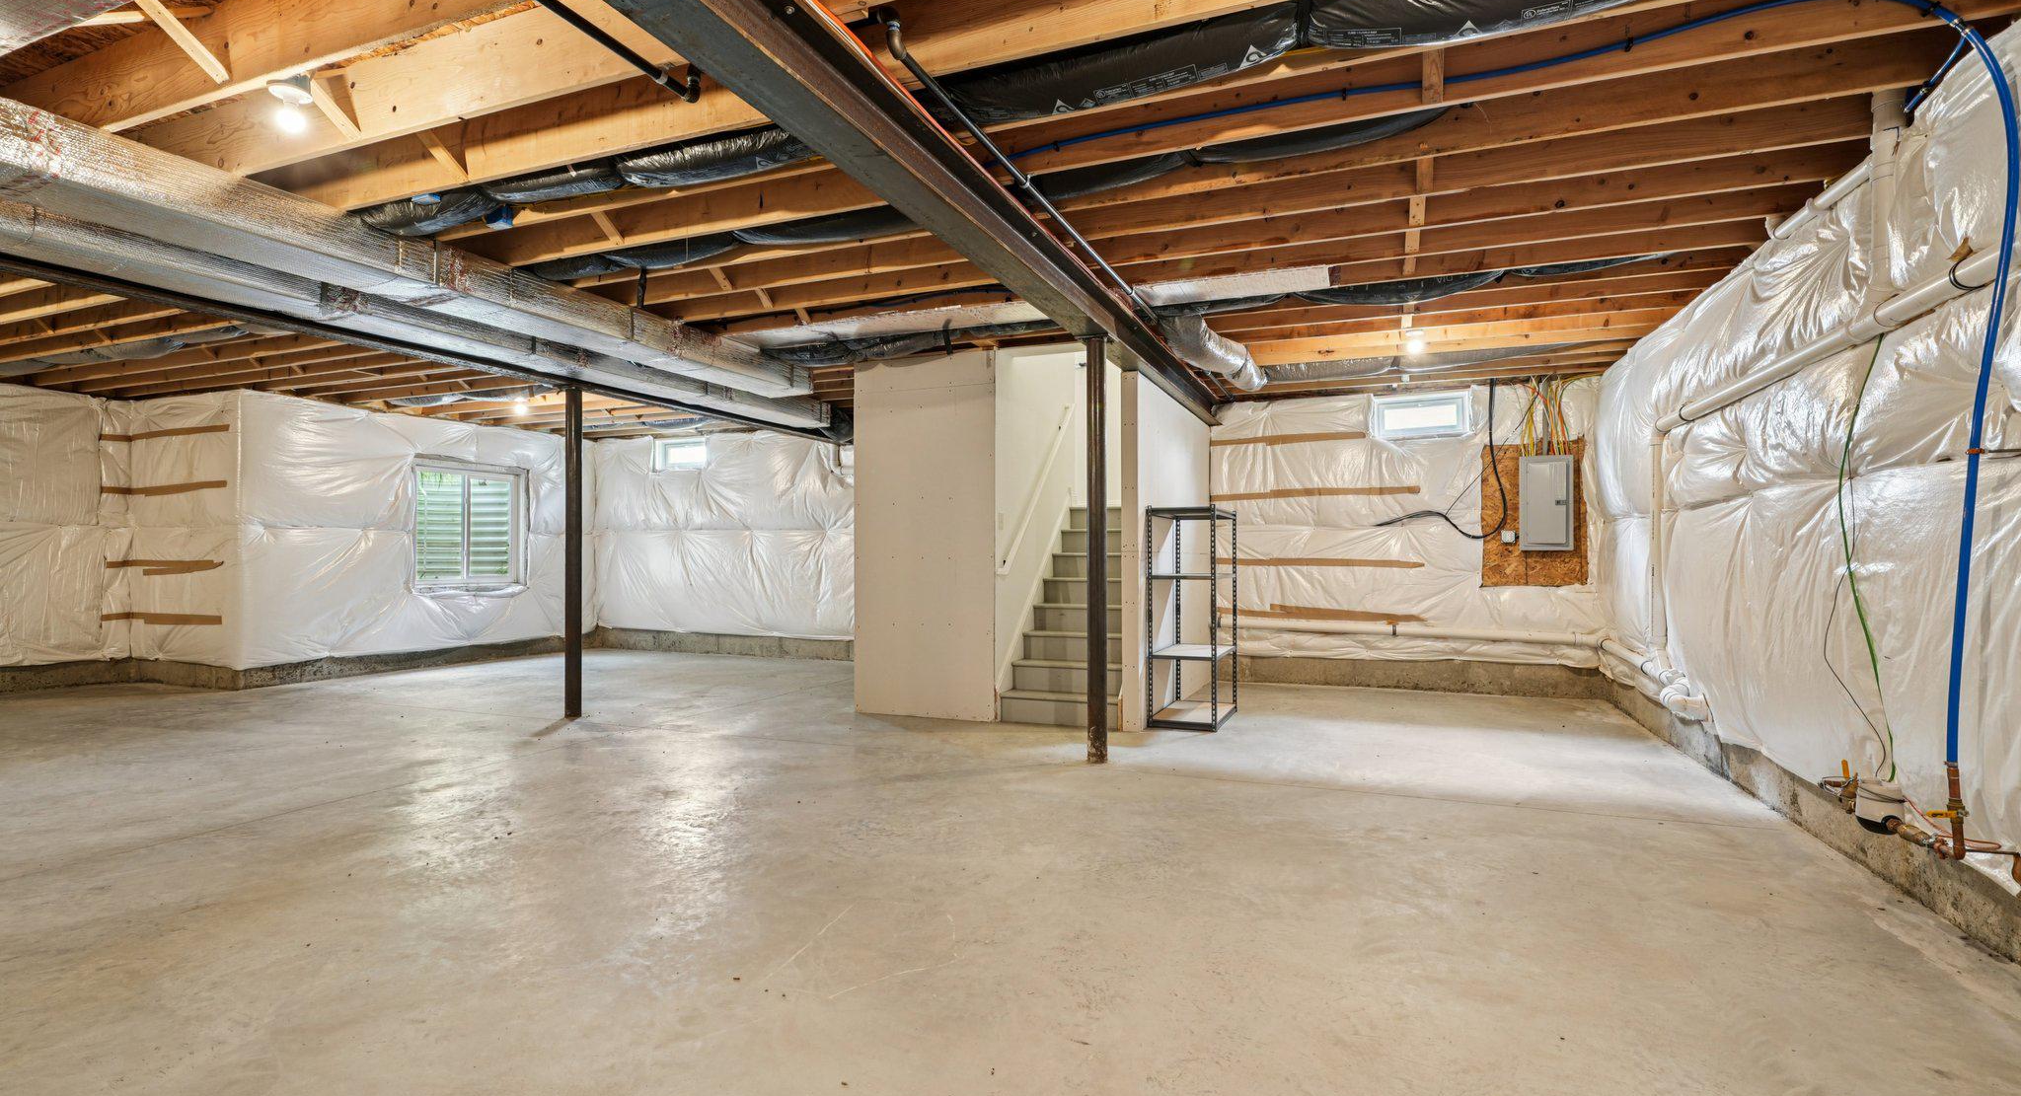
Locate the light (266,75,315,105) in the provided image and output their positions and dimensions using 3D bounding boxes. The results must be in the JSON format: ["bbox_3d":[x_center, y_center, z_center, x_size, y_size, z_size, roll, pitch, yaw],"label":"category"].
[{"bbox_3d":[-2.371,-1.520,2.776,0.118,0.068,0.118,0,0,22],"label":"light"}]

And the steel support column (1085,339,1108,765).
[{"bbox_3d":[0.528,0.015,5.130,0.115,2.570,0.115,0,0,22],"label":"steel support column"}]

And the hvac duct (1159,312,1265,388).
[{"bbox_3d":[1.529,-1.393,6.071,0.320,0.280,1.750,0,0,29],"label":"hvac duct"}]

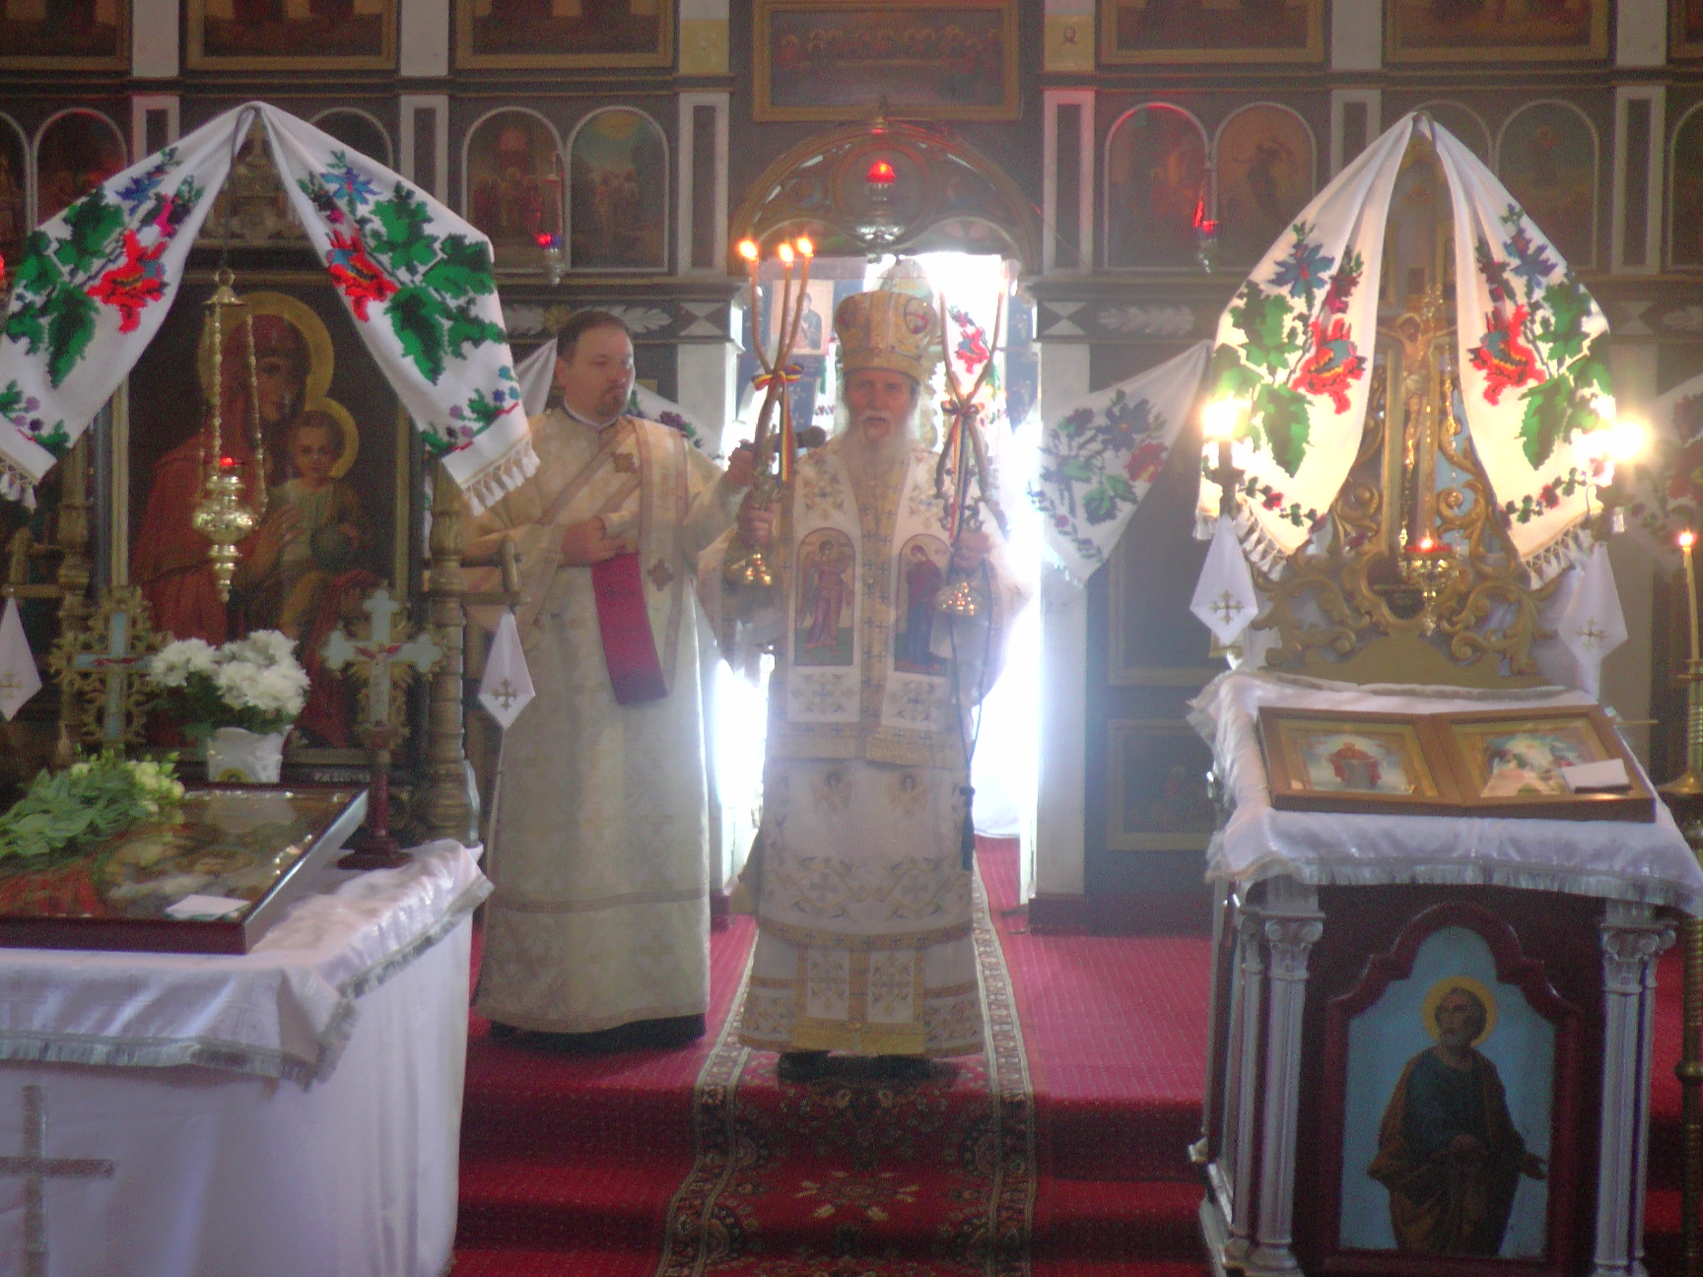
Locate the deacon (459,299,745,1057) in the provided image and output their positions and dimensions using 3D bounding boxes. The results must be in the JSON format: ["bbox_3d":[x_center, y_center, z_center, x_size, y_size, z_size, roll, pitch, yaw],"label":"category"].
[{"bbox_3d":[-0.596,0.098,4.453,0.700,1.782,0.500,0,3,-7],"label":"deacon"}]

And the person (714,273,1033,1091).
[{"bbox_3d":[0.042,0.092,4.292,0.730,1.822,0.500,1,3,3],"label":"person"}]

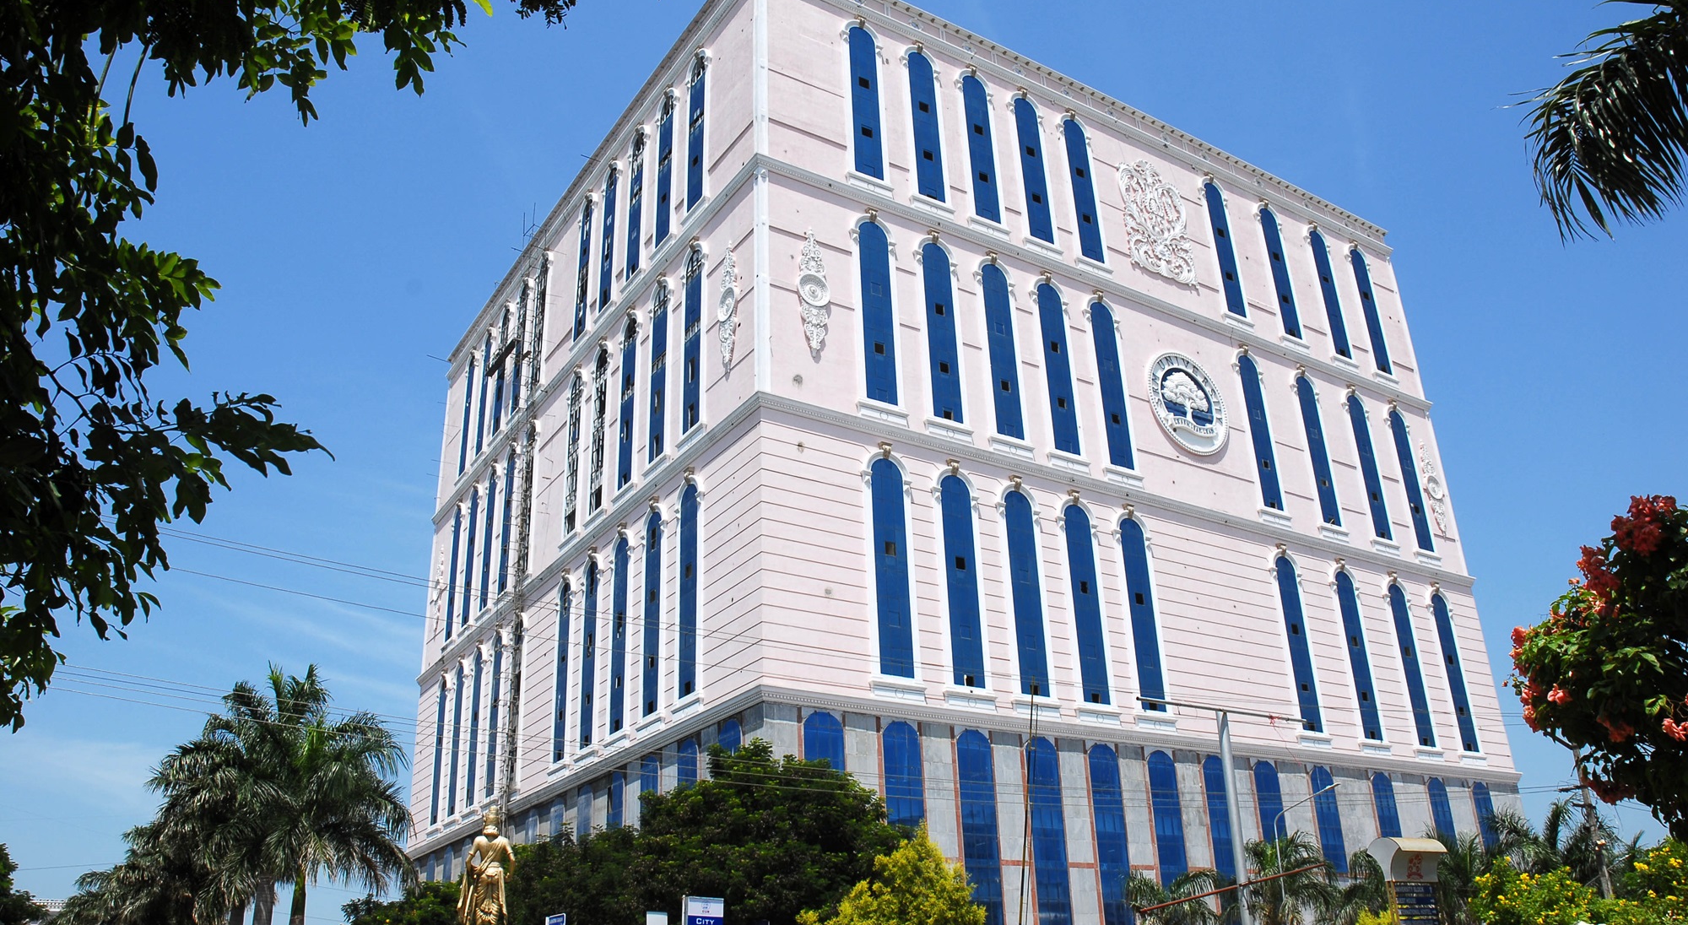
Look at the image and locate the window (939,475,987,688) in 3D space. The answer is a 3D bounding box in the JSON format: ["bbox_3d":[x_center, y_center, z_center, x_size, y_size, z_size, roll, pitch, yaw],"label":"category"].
[{"bbox_3d":[5.592,5.493,60.714,1.840,10.600,0.300,13,-29,-30],"label":"window"}]

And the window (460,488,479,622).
[{"bbox_3d":[-29.118,7.244,99.183,0.300,11.188,1.796,13,-29,-30],"label":"window"}]

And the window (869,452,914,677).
[{"bbox_3d":[2.299,4.967,61.710,1.796,11.188,0.300,13,-29,-30],"label":"window"}]

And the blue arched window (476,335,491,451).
[{"bbox_3d":[-29.674,-5.805,104.400,0.300,10.390,1.880,13,-29,-31],"label":"blue arched window"}]

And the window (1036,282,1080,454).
[{"bbox_3d":[12.500,-5.742,74.349,2.000,11.000,0.250,13,-29,-30],"label":"window"}]

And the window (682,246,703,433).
[{"bbox_3d":[-8.261,-6.915,69.736,0.300,11.188,1.796,13,-29,-30],"label":"window"}]

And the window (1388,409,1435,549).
[{"bbox_3d":[40.410,1.136,90.344,1.880,10.900,0.300,13,-29,-31],"label":"window"}]

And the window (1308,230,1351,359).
[{"bbox_3d":[35.795,-12.580,93.613,1.880,10.840,0.300,13,-29,-31],"label":"window"}]

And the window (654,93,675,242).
[{"bbox_3d":[-11.152,-18.566,79.075,0.250,11.000,2.000,13,-29,-30],"label":"window"}]

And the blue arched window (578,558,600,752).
[{"bbox_3d":[-13.907,10.303,69.864,0.300,10.420,1.840,13,-29,-30],"label":"blue arched window"}]

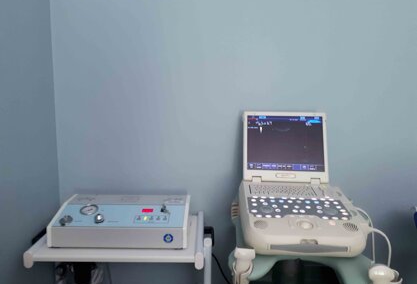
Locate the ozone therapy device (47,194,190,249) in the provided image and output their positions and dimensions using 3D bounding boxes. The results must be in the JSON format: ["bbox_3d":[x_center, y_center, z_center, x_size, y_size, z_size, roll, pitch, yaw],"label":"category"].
[{"bbox_3d":[-0.291,0.274,1.157,0.440,0.113,0.241,0,6,1],"label":"ozone therapy device"}]

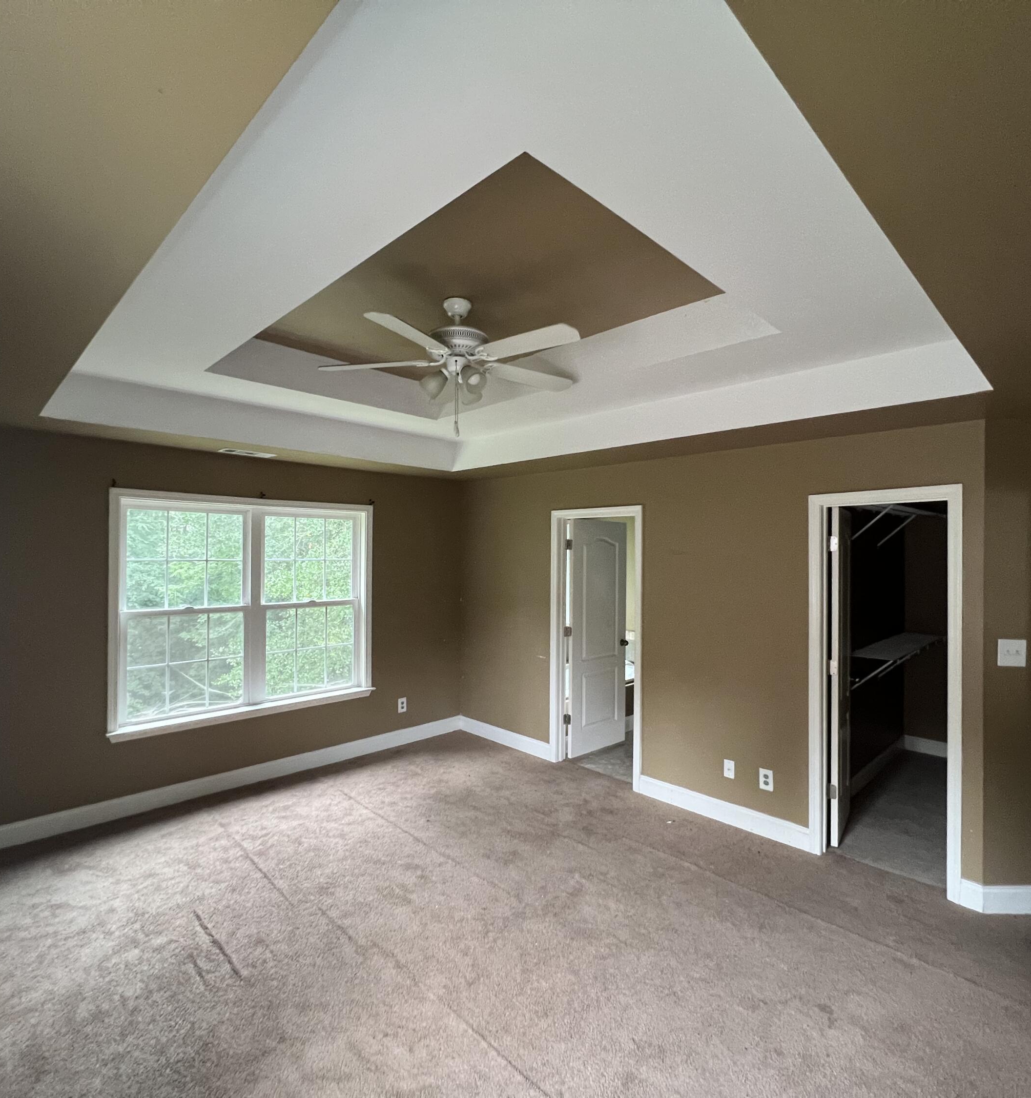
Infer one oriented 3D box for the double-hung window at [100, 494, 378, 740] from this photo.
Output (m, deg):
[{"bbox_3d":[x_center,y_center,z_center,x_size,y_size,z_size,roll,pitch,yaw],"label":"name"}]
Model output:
[{"bbox_3d":[-1.961,0.445,4.207,1.900,1.663,0.090,1,0,-42],"label":"double-hung window"}]

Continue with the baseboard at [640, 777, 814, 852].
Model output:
[{"bbox_3d":[1.335,1.728,3.654,1.132,0.127,0.016,0,0,44],"label":"baseboard"}]

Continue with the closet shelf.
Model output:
[{"bbox_3d":[3.051,0.877,4.336,1.656,0.260,0.290,1,0,-43],"label":"closet shelf"}]

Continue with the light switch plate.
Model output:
[{"bbox_3d":[2.462,0.517,2.725,0.125,0.124,0.009,0,0,1],"label":"light switch plate"}]

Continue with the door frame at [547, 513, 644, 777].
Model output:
[{"bbox_3d":[0.660,0.734,4.396,0.876,2.110,0.130,0,0,44],"label":"door frame"}]

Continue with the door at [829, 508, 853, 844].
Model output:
[{"bbox_3d":[2.105,0.766,3.536,0.036,2.030,0.610,0,0,38],"label":"door"}]

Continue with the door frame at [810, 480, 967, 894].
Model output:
[{"bbox_3d":[2.043,0.739,3.064,0.722,2.110,0.130,0,0,44],"label":"door frame"}]

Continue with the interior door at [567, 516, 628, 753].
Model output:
[{"bbox_3d":[0.752,0.762,4.900,0.710,2.030,0.036,1,0,-40],"label":"interior door"}]

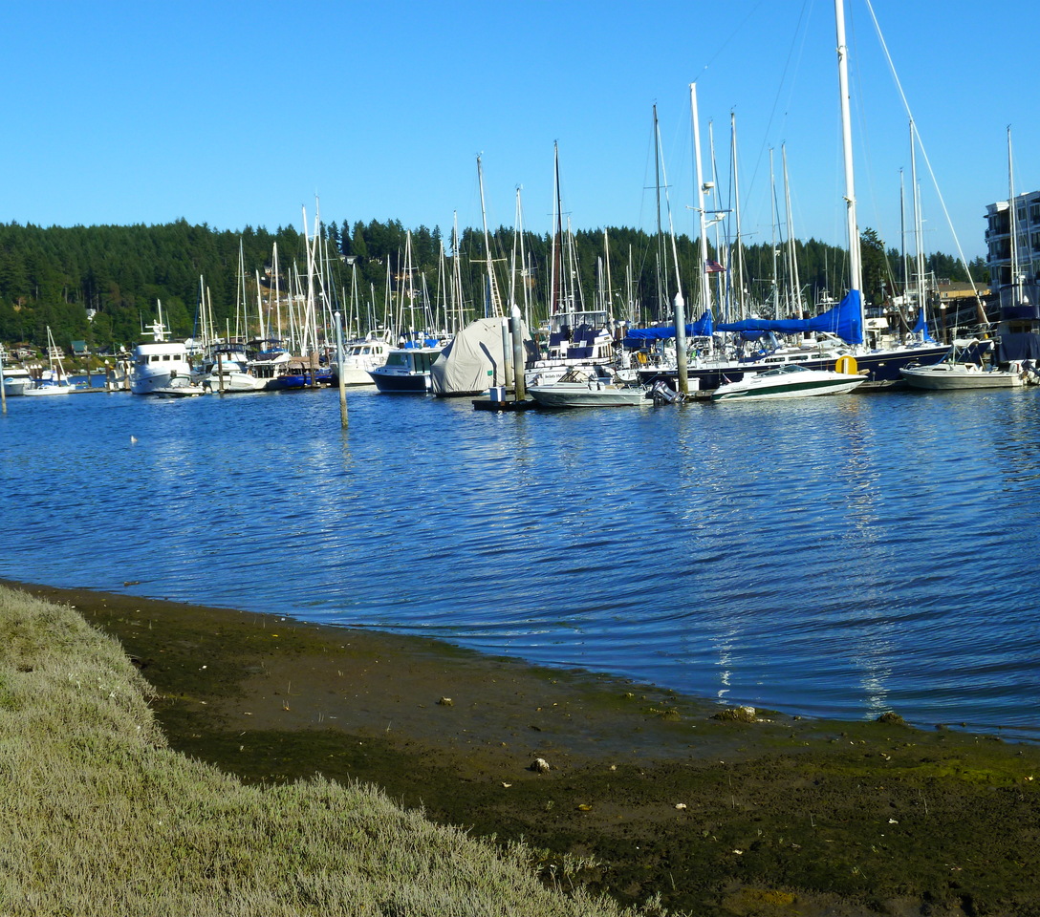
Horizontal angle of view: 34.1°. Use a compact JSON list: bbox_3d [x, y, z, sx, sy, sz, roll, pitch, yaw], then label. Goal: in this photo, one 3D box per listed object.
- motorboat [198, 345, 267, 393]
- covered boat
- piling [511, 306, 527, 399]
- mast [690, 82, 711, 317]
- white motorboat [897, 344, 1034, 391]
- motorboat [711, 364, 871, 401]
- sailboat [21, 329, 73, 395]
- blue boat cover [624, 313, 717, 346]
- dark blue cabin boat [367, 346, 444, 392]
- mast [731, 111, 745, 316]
[{"bbox_3d":[-24.713,-7.641,145.000,3.500,4.000,9.500,-6,5,-33],"label":"motorboat"},{"bbox_3d":[-2.115,-5.932,97.500,3.200,4.350,8.800,-1,4,29],"label":"covered boat"},{"bbox_3d":[-0.047,-4.245,68.800,0.400,3.950,0.400,-3,4,0],"label":"piling"},{"bbox_3d":[8.038,-10.696,75.105,0.230,11.790,0.230,-3,4,17],"label":"mast"},{"bbox_3d":[17.931,-3.870,67.500,5.500,1.950,2.100,-2,4,21],"label":"white motorboat"},{"bbox_3d":[10.834,-3.232,68.800,6.300,1.350,2.300,-2,4,16],"label":"motorboat"},{"bbox_3d":[-50.707,-10.207,182.000,5.400,7.100,2.000,-5,4,-25],"label":"sailboat"},{"bbox_3d":[6.744,-5.888,76.000,3.950,1.300,0.500,-2,4,15],"label":"blue boat cover"},{"bbox_3d":[-6.970,-5.727,109.000,2.700,2.950,7.500,-7,5,-44],"label":"dark blue cabin boat"},{"bbox_3d":[12.582,-13.133,97.553,0.180,13.340,0.180,-2,4,17],"label":"mast"}]

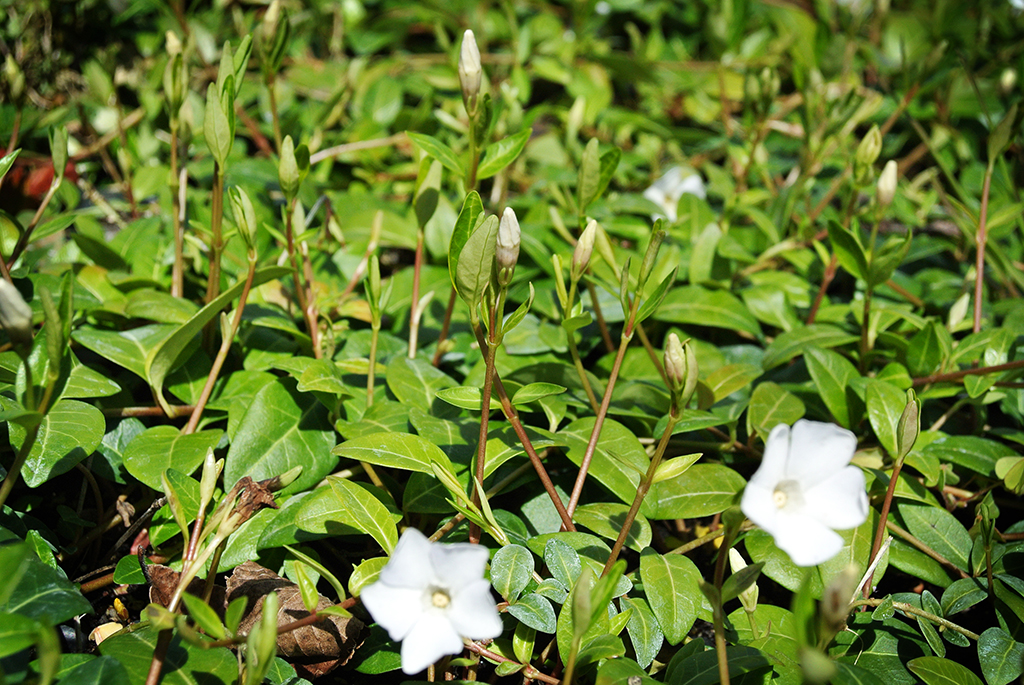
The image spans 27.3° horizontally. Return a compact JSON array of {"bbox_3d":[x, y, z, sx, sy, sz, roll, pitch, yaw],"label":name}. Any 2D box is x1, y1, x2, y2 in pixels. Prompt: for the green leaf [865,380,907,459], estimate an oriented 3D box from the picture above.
[{"bbox_3d":[0.098,0.020,0.550,0.011,0.022,0.004,-12,-27,-1],"label":"green leaf"}]

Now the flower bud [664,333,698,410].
[{"bbox_3d":[0.038,0.006,0.475,0.007,0.018,0.006,-3,13,0],"label":"flower bud"}]

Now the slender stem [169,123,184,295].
[{"bbox_3d":[-0.108,-0.043,0.680,0.003,0.058,0.003,-1,17,0],"label":"slender stem"}]

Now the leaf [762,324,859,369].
[{"bbox_3d":[0.085,0.001,0.600,0.028,0.006,0.013,-11,31,-7],"label":"leaf"}]

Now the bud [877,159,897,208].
[{"bbox_3d":[0.111,-0.047,0.625,0.005,0.015,0.005,15,12,-3],"label":"bud"}]

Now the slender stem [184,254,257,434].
[{"bbox_3d":[-0.078,0.001,0.567,0.003,0.052,0.003,22,11,0],"label":"slender stem"}]

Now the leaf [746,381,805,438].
[{"bbox_3d":[0.074,0.019,0.590,0.015,0.005,0.020,17,46,12],"label":"leaf"}]

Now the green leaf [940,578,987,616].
[{"bbox_3d":[0.098,0.055,0.455,0.011,0.003,0.008,-18,39,-18],"label":"green leaf"}]

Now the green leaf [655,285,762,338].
[{"bbox_3d":[0.059,-0.009,0.629,0.033,0.006,0.015,7,41,8],"label":"green leaf"}]

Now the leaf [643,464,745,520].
[{"bbox_3d":[0.044,0.036,0.508,0.026,0.005,0.017,-7,40,-7],"label":"leaf"}]

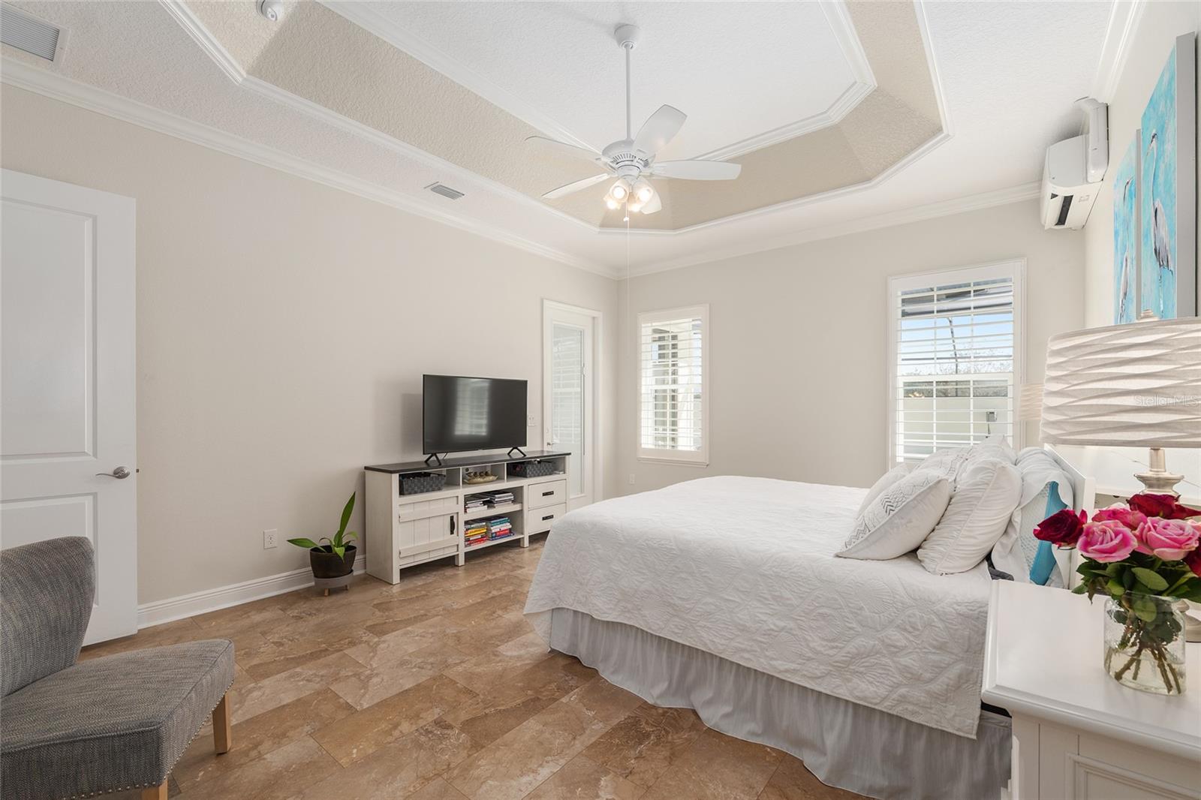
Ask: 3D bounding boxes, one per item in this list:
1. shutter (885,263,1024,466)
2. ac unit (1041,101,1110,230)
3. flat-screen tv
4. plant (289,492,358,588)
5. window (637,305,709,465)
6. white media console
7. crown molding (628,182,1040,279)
[{"bbox_3d":[2.962,-0.191,4.213,0.914,1.787,0.079,0,-1,39],"label":"shutter"},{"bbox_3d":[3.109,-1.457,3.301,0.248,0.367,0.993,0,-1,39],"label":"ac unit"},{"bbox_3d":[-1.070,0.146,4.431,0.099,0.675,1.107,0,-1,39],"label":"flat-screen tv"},{"bbox_3d":[-1.914,0.997,3.503,0.338,0.655,0.407,0,-1,39],"label":"plant"},{"bbox_3d":[0.851,-0.163,5.965,0.963,1.837,0.099,0,-1,39],"label":"window"},{"bbox_3d":[-1.076,0.942,4.480,0.457,0.824,1.897,0,-1,39],"label":"white media console"},{"bbox_3d":[1.871,-1.609,5.074,4.171,0.099,0.099,0,-1,39],"label":"crown molding"}]

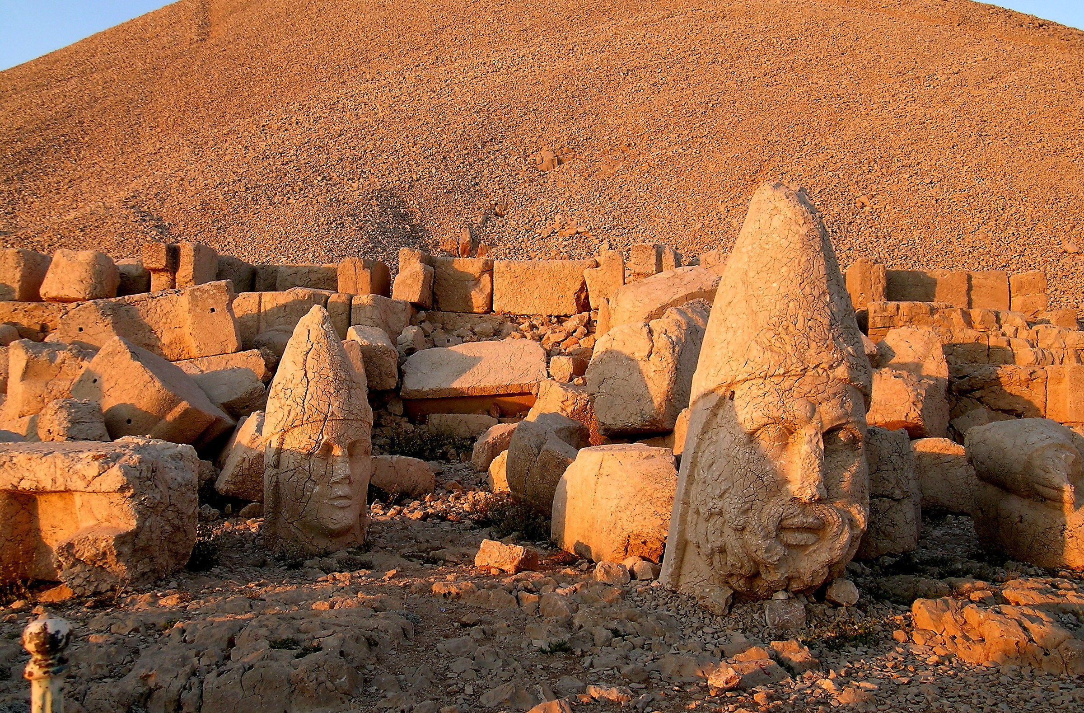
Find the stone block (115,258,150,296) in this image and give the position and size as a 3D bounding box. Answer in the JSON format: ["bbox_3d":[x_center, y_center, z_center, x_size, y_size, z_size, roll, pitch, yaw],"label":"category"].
[{"bbox_3d":[-5.477,-1.044,14.600,0.500,0.500,0.480,0,-1,0],"label":"stone block"}]

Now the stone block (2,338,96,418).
[{"bbox_3d":[-5.179,0.255,11.600,0.900,0.820,0.750,1,-2,-20],"label":"stone block"}]

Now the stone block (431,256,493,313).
[{"bbox_3d":[-1.229,-1.106,17.000,0.950,0.860,0.800,0,-2,0],"label":"stone block"}]

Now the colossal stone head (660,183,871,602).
[{"bbox_3d":[1.550,0.200,7.450,1.150,2.750,1.120,2,-1,-18],"label":"colossal stone head"}]

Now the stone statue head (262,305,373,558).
[{"bbox_3d":[-1.985,0.667,9.750,0.800,2.200,0.840,1,-1,-38],"label":"stone statue head"}]

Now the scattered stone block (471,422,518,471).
[{"bbox_3d":[-0.454,0.922,11.200,0.500,0.480,0.500,0,-1,-20],"label":"scattered stone block"}]

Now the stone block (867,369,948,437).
[{"bbox_3d":[4.106,0.517,12.300,0.760,0.720,0.660,-1,-2,38],"label":"stone block"}]

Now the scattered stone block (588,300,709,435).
[{"bbox_3d":[1.182,0.134,12.000,1.050,1.300,1.050,0,-1,27],"label":"scattered stone block"}]

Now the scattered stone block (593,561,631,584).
[{"bbox_3d":[0.533,1.667,8.450,0.280,0.165,0.220,0,-2,0],"label":"scattered stone block"}]

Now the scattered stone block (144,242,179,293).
[{"bbox_3d":[-5.545,-1.317,16.000,0.420,0.720,0.500,0,-1,14],"label":"scattered stone block"}]

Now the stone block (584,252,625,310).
[{"bbox_3d":[0.835,-1.042,14.900,0.540,0.800,0.450,0,-1,0],"label":"stone block"}]

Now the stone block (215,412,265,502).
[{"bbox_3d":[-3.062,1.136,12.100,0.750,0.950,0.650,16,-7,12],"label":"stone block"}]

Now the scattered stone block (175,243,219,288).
[{"bbox_3d":[-5.038,-1.317,16.000,0.360,0.700,0.620,0,-1,15],"label":"scattered stone block"}]

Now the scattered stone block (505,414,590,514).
[{"bbox_3d":[0.109,1.060,11.200,0.850,0.930,0.800,0,-2,10],"label":"scattered stone block"}]

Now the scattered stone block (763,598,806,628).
[{"bbox_3d":[1.528,1.617,6.900,0.260,0.165,0.200,0,-2,0],"label":"scattered stone block"}]

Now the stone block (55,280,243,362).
[{"bbox_3d":[-4.899,-0.441,13.800,2.100,0.780,0.800,-9,0,-12],"label":"stone block"}]

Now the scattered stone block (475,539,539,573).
[{"bbox_3d":[-0.266,1.507,8.300,0.450,0.250,0.300,0,-1,-15],"label":"scattered stone block"}]

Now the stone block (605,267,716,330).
[{"bbox_3d":[1.735,-0.797,16.000,1.600,0.950,0.850,-12,-3,5],"label":"stone block"}]

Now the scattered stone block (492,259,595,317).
[{"bbox_3d":[0.018,-0.939,15.100,1.380,0.770,0.550,0,-1,0],"label":"scattered stone block"}]

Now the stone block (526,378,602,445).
[{"bbox_3d":[0.262,0.652,12.600,0.780,0.750,0.700,0,-2,15],"label":"stone block"}]

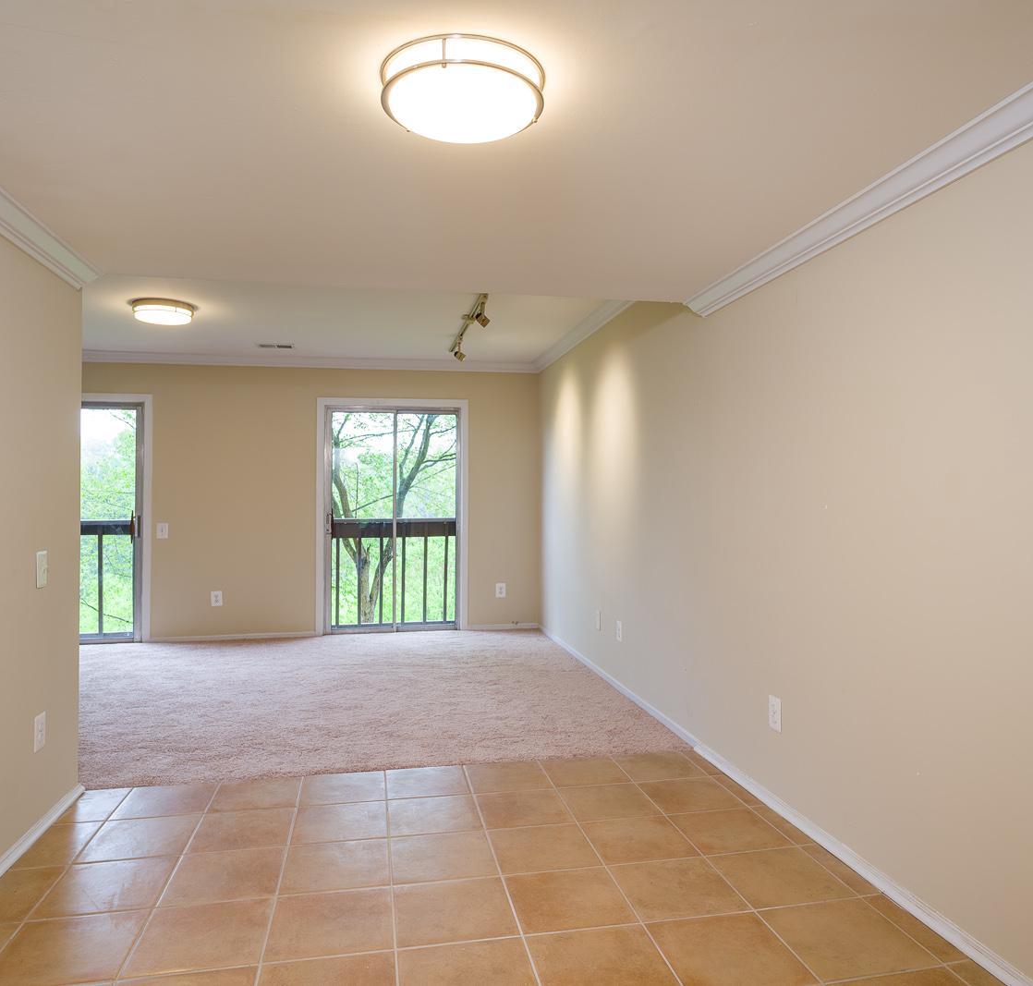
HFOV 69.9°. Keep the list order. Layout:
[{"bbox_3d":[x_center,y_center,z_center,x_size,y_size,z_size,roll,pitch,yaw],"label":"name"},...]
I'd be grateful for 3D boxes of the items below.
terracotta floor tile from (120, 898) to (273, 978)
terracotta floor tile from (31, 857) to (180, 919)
[{"bbox_3d":[-0.847,1.204,2.005,0.333,0.010,0.326,0,-1,-11],"label":"terracotta floor tile"},{"bbox_3d":[-1.263,1.228,2.303,0.336,0.010,0.334,0,-1,-11],"label":"terracotta floor tile"}]

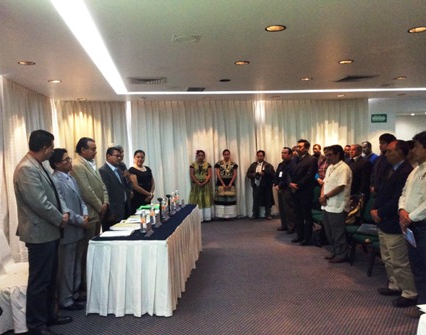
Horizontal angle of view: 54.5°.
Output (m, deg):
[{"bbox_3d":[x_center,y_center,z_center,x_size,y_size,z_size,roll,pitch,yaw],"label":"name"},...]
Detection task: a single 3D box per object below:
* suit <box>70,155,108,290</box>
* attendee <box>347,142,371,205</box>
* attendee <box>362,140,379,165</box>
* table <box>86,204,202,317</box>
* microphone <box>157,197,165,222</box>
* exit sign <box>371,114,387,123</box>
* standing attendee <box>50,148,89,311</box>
[{"bbox_3d":[-1.370,0.626,4.664,0.380,1.500,0.520,0,4,22],"label":"suit"},{"bbox_3d":[2.487,0.387,7.040,0.360,1.600,0.500,-3,4,-18],"label":"attendee"},{"bbox_3d":[2.987,0.307,7.837,0.360,1.640,0.500,-3,4,-22],"label":"attendee"},{"bbox_3d":[-0.720,1.009,5.199,0.840,0.740,2.380,-1,3,5],"label":"table"},{"bbox_3d":[-0.628,0.507,4.928,0.090,0.300,0.080,-2,3,-6],"label":"microphone"},{"bbox_3d":[3.866,-1.133,9.605,0.380,0.200,0.050,-2,3,-8],"label":"exit sign"},{"bbox_3d":[-1.464,0.640,4.314,0.400,1.620,0.490,0,4,16],"label":"standing attendee"}]

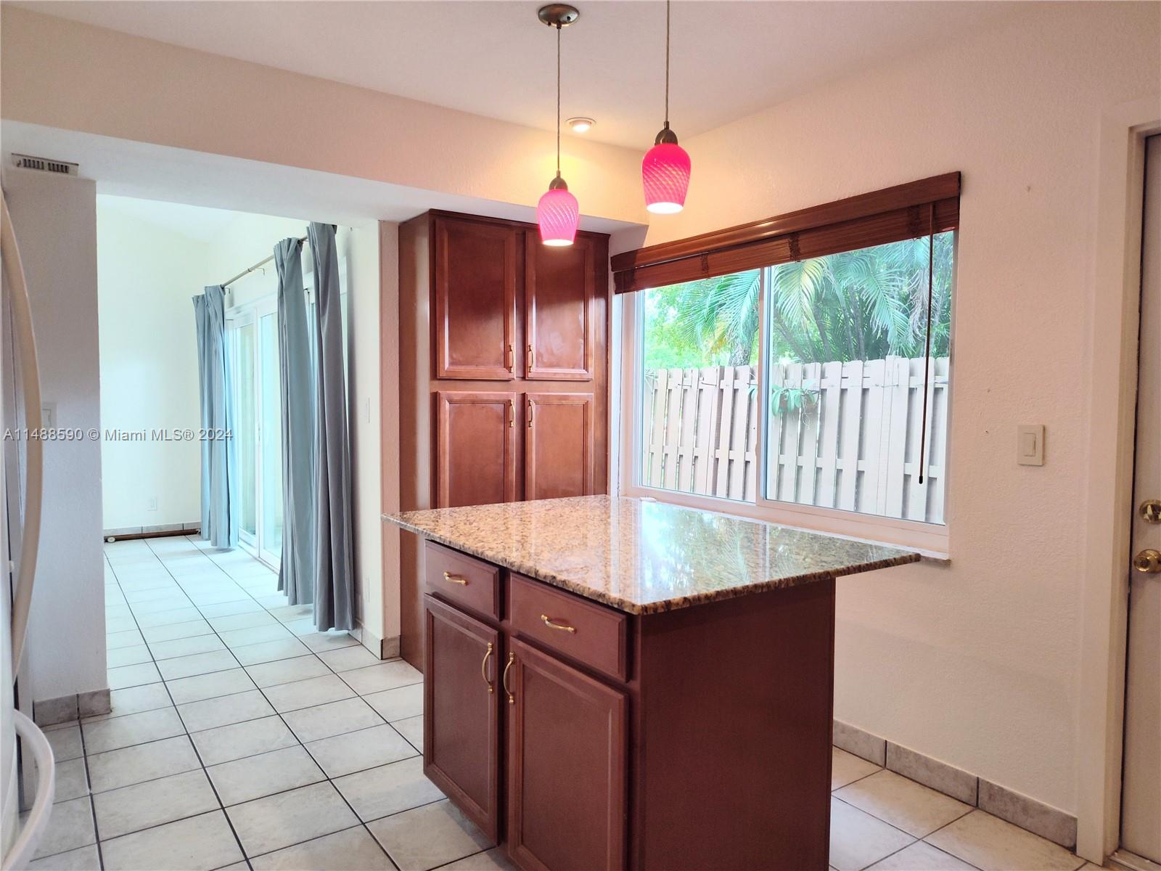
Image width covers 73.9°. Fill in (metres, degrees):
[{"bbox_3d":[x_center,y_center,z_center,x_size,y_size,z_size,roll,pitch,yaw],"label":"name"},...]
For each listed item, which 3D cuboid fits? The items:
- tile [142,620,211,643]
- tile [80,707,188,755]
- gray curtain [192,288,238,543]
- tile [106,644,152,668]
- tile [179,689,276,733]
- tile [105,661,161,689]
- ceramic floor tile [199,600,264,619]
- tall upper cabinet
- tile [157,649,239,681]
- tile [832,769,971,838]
[{"bbox_3d":[-2.174,1.059,4.166,0.320,0.010,0.318,-1,3,-35],"label":"tile"},{"bbox_3d":[-1.731,1.143,2.996,0.328,0.010,0.328,-2,3,-35],"label":"tile"},{"bbox_3d":[-3.172,-0.167,6.698,0.182,2.204,0.761,-1,3,-35],"label":"gray curtain"},{"bbox_3d":[-2.297,1.095,3.786,0.325,0.010,0.325,-1,3,-35],"label":"tile"},{"bbox_3d":[-1.429,1.113,3.116,0.320,0.010,0.318,-1,3,-35],"label":"tile"},{"bbox_3d":[-2.106,1.108,3.517,0.325,0.010,0.325,-1,3,-35],"label":"tile"},{"bbox_3d":[-2.095,1.041,4.617,0.320,0.010,0.318,-1,3,-35],"label":"ceramic floor tile"},{"bbox_3d":[-0.375,0.042,3.906,0.983,2.125,0.388,-2,3,-35],"label":"tall upper cabinet"},{"bbox_3d":[-1.842,1.109,3.729,0.328,0.010,0.328,-2,3,-35],"label":"tile"},{"bbox_3d":[1.045,1.190,2.506,0.325,0.010,0.325,-1,3,-35],"label":"tile"}]

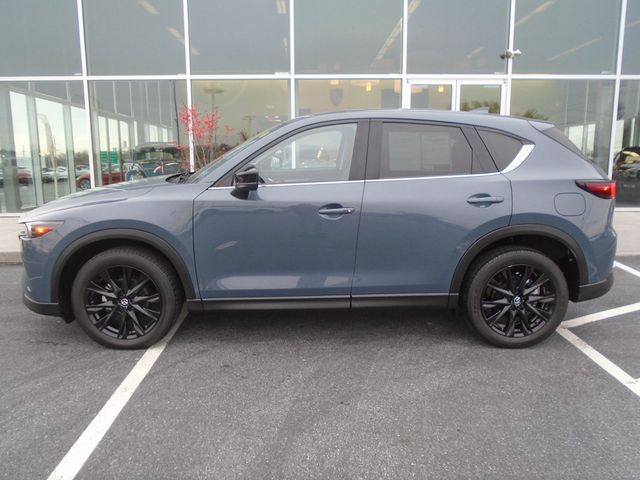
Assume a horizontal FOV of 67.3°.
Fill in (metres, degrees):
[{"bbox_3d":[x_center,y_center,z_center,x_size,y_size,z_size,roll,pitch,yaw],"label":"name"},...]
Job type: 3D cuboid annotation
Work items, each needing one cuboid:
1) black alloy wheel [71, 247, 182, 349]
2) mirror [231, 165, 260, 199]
[{"bbox_3d":[-1.341,0.408,3.396,0.725,0.725,0.235,0,11,0],"label":"black alloy wheel"},{"bbox_3d":[-0.475,-0.369,3.090,0.170,0.223,0.230,0,11,0],"label":"mirror"}]

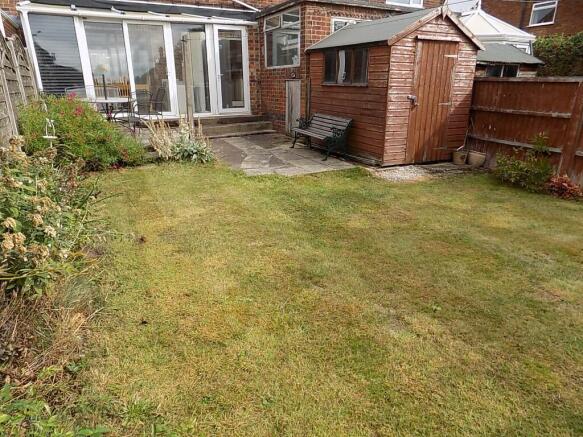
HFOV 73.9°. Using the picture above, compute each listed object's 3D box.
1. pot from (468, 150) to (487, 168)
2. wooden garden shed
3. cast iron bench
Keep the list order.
[{"bbox_3d":[3.019,-0.964,6.322,0.254,0.239,0.254,0,20,0],"label":"pot"},{"bbox_3d":[1.702,-2.354,7.018,1.992,2.314,2.319,-10,22,-26],"label":"wooden garden shed"},{"bbox_3d":[0.499,-1.500,6.957,0.564,0.668,1.239,-9,22,-25],"label":"cast iron bench"}]

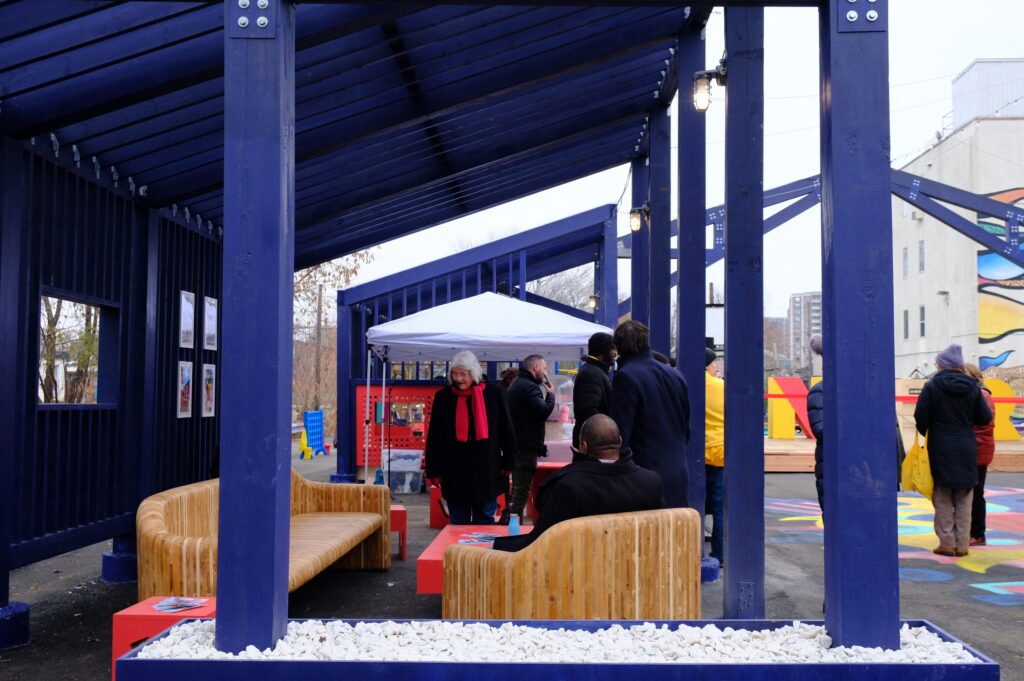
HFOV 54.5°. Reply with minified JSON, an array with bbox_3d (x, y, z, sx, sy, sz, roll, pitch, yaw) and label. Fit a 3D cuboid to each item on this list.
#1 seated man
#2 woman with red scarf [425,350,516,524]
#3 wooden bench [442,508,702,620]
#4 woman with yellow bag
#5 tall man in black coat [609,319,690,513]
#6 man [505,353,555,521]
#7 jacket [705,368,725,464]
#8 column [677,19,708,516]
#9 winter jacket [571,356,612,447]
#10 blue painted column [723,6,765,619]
[{"bbox_3d":[0.290,0.932,4.600,0.700,1.190,0.880,2,-4,-22],"label":"seated man"},{"bbox_3d":[-0.293,0.880,7.200,0.650,1.635,0.420,0,-3,6],"label":"woman with red scarf"},{"bbox_3d":[0.295,1.186,4.970,1.200,0.800,0.760,0,-3,1],"label":"wooden bench"},{"bbox_3d":[3.640,0.901,8.220,0.630,1.730,0.400,2,-4,-20],"label":"woman with yellow bag"},{"bbox_3d":[0.912,0.769,6.550,0.520,1.800,0.360,2,-3,-25],"label":"tall man in black coat"},{"bbox_3d":[0.157,0.959,9.450,0.420,1.710,0.470,2,-4,-34],"label":"man"},{"bbox_3d":[1.537,0.590,7.700,0.500,0.720,0.380,-2,-4,37],"label":"jacket"},{"bbox_3d":[1.265,-0.302,6.960,0.175,3.710,0.175,0,-3,2],"label":"column"},{"bbox_3d":[0.630,0.520,7.600,0.380,0.775,0.540,2,-4,-30],"label":"winter jacket"},{"bbox_3d":[1.231,-0.395,5.300,0.190,3.760,0.190,0,-3,0],"label":"blue painted column"}]

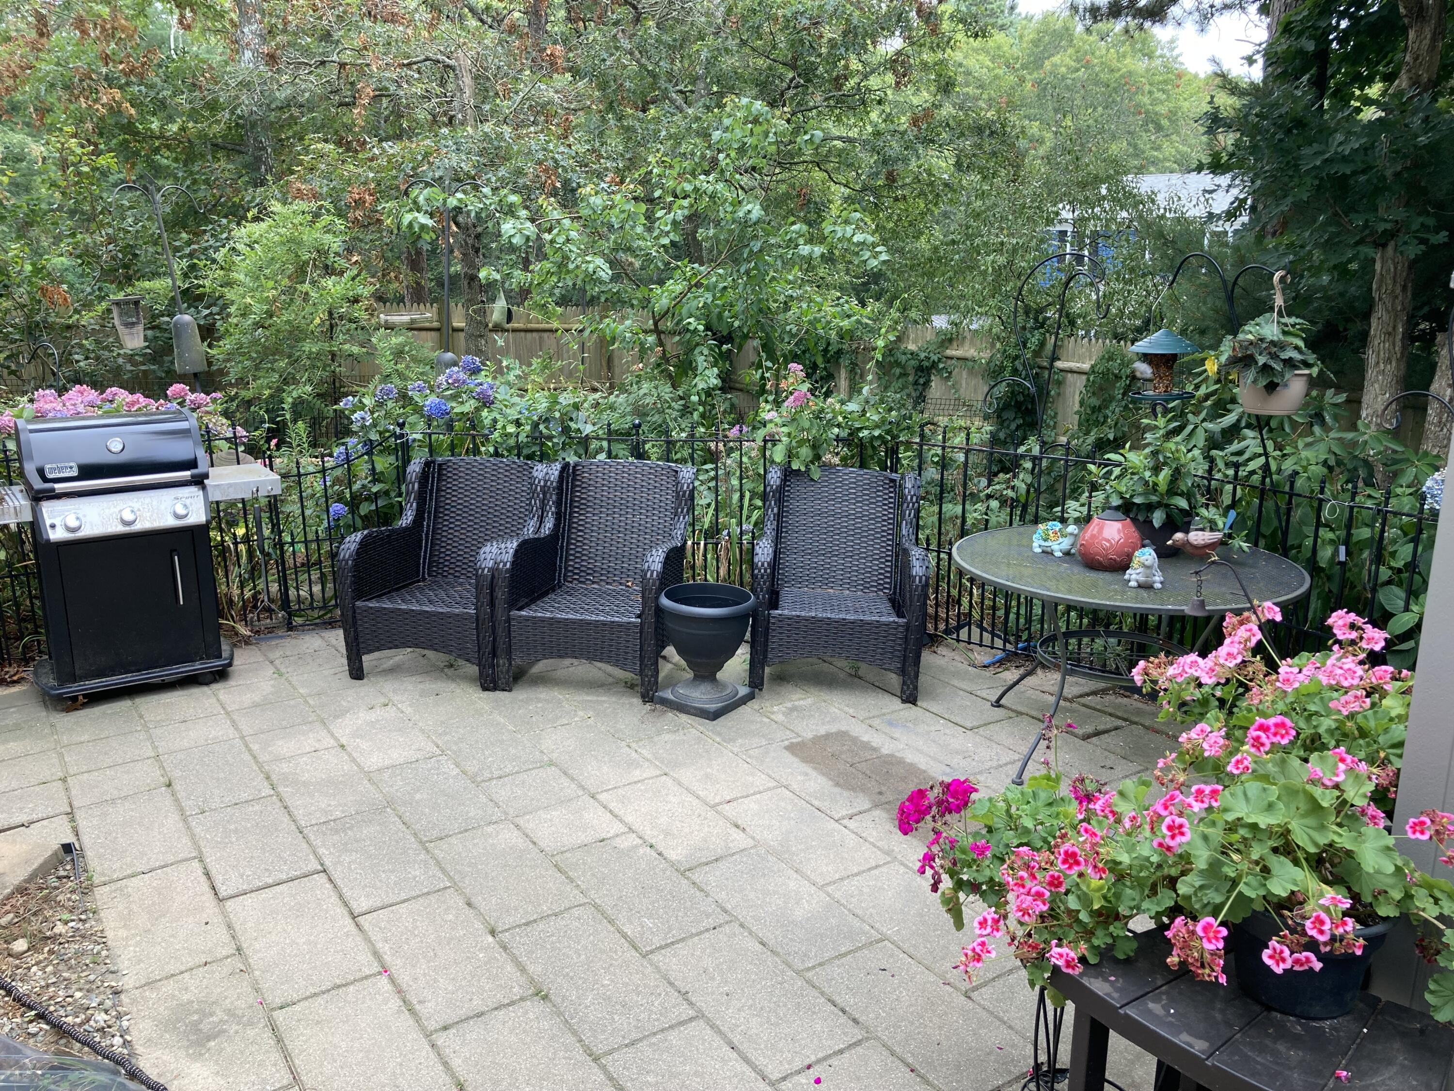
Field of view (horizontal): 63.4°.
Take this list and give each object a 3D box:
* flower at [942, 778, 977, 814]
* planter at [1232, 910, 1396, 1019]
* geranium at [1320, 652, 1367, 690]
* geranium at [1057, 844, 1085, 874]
[{"bbox_3d":[0.482,0.520,2.440,0.069,0.063,0.062,3,15,12],"label":"flower"},{"bbox_3d":[1.119,0.766,2.274,0.288,0.200,0.288,8,17,28],"label":"planter"},{"bbox_3d":[1.450,0.296,2.770,0.114,0.086,0.090,8,17,28],"label":"geranium"},{"bbox_3d":[0.667,0.607,2.280,0.053,0.049,0.040,5,15,17],"label":"geranium"}]

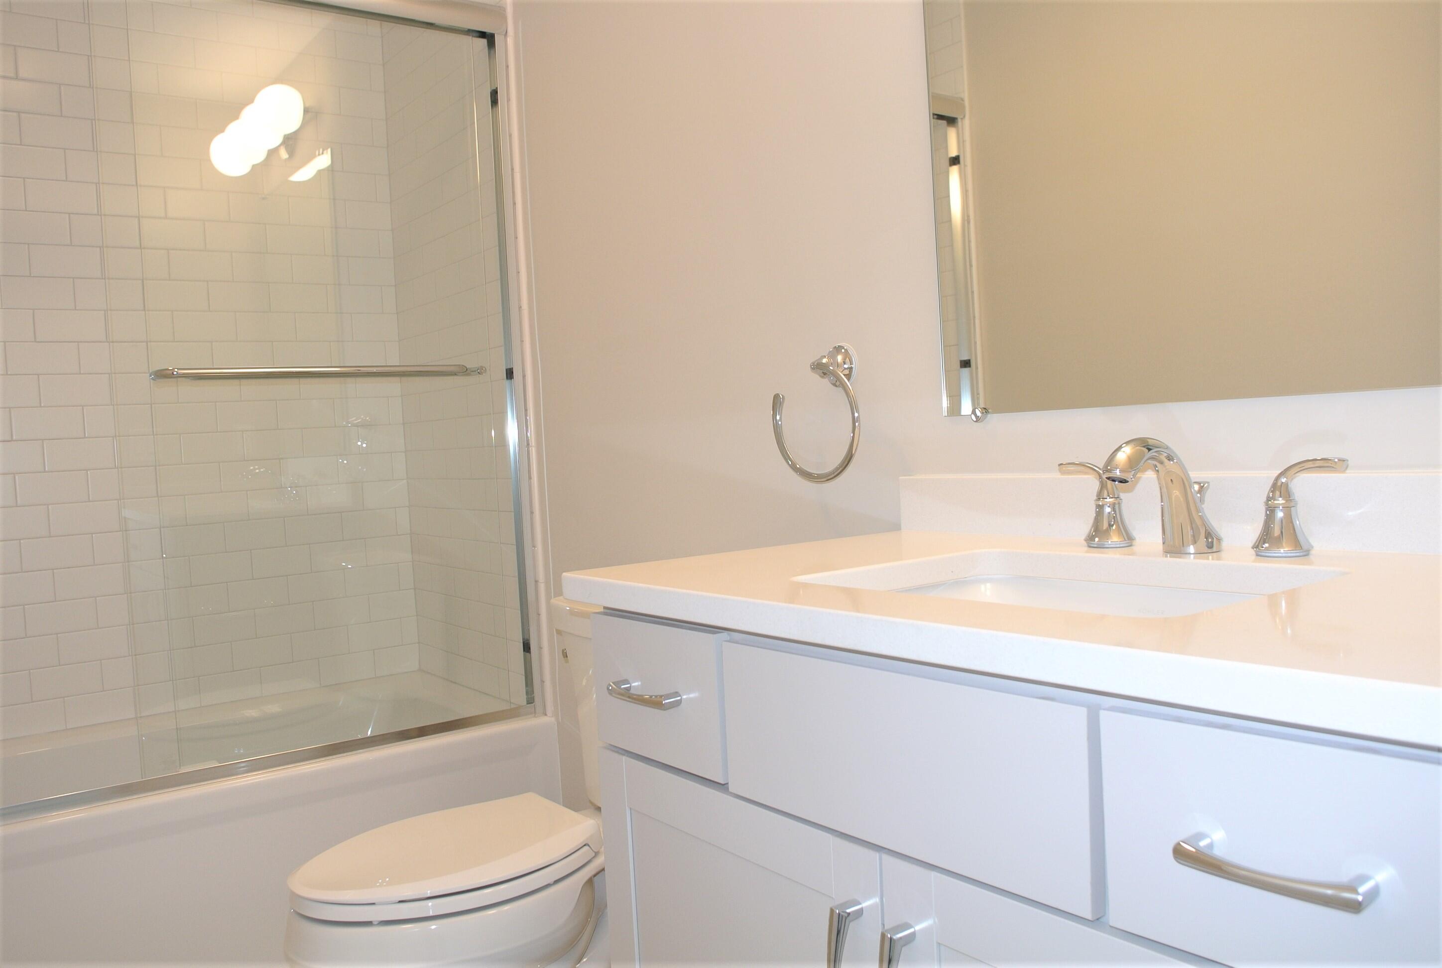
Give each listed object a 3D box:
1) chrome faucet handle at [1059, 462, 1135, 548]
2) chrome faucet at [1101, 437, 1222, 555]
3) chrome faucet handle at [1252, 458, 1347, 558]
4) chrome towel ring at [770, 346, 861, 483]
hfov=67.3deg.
[{"bbox_3d":[0.423,0.022,1.225,0.058,0.096,0.093,-5,3,-37],"label":"chrome faucet handle"},{"bbox_3d":[0.455,0.016,1.114,0.182,0.126,0.058,-5,3,-37],"label":"chrome faucet"},{"bbox_3d":[0.579,0.024,1.077,0.058,0.098,0.091,-5,3,-37],"label":"chrome faucet handle"},{"bbox_3d":[0.169,-0.108,1.656,0.073,0.212,0.196,-5,3,-37],"label":"chrome towel ring"}]

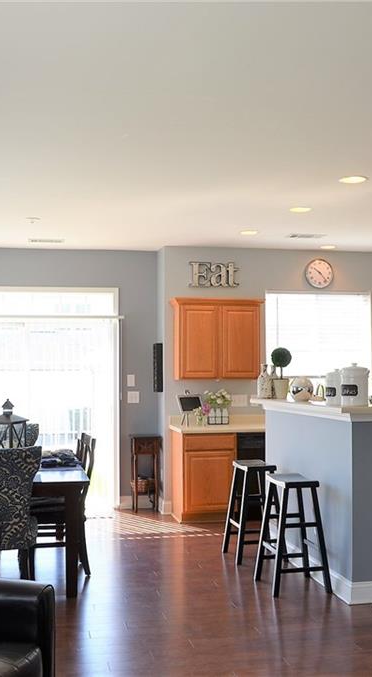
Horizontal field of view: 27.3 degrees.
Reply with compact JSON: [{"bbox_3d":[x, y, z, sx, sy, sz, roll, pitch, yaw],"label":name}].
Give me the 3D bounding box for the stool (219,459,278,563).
[{"bbox_3d":[0.536,1.353,6.050,0.400,0.735,0.440,0,-2,-12],"label":"stool"}]

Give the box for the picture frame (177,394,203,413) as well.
[{"bbox_3d":[0.043,0.660,7.747,0.265,0.200,0.040,1,-21,-36],"label":"picture frame"}]

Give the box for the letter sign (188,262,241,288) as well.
[{"bbox_3d":[0.300,-0.657,8.009,0.530,0.260,0.040,0,-3,-12],"label":"letter sign"}]

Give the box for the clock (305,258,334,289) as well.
[{"bbox_3d":[1.447,-0.694,8.243,0.315,0.310,0.050,0,-3,-12],"label":"clock"}]

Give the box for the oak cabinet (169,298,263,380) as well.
[{"bbox_3d":[0.327,0.015,7.921,0.880,0.820,0.350,0,-2,-12],"label":"oak cabinet"}]

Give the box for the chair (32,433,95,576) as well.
[{"bbox_3d":[-0.939,1.230,5.702,0.510,0.970,0.470,0,-2,-17],"label":"chair"}]

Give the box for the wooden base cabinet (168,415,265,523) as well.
[{"bbox_3d":[0.398,1.297,7.659,1.050,0.980,0.620,0,-3,-12],"label":"wooden base cabinet"}]

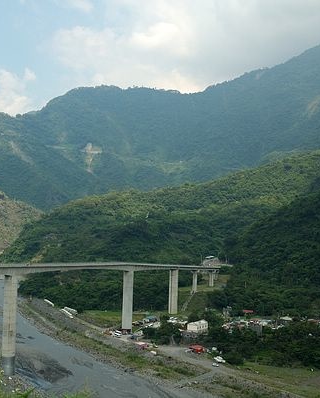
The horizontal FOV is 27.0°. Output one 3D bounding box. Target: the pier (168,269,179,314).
[{"bbox_3d":[10.370,69.710,500.000,5.400,34.000,3.200,0,-3,27],"label":"pier"}]

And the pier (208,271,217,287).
[{"bbox_3d":[44.960,68.250,570.000,6.000,13.800,2.500,0,-3,25],"label":"pier"}]

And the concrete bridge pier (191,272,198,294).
[{"bbox_3d":[27.830,67.370,537.000,6.000,19.000,2.500,0,-3,25],"label":"concrete bridge pier"}]

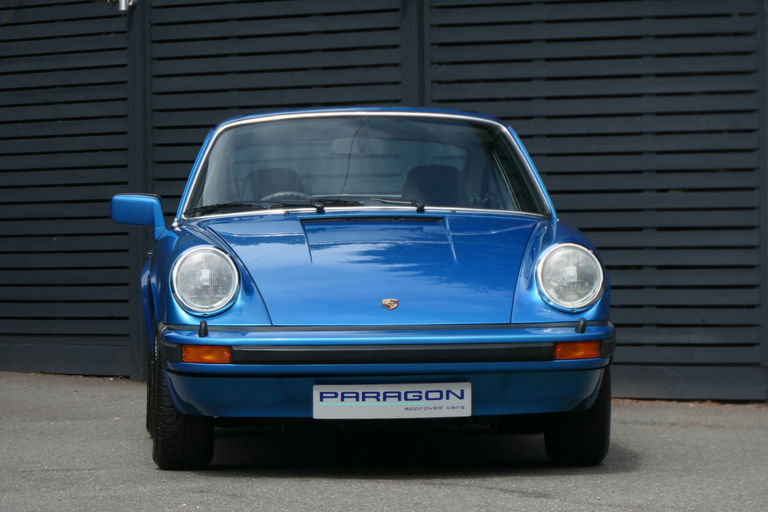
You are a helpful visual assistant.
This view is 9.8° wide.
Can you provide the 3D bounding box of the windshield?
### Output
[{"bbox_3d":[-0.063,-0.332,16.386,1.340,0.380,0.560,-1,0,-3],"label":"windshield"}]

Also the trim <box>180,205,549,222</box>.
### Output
[{"bbox_3d":[-0.051,-0.151,16.207,1.340,0.060,0.260,-1,0,-3],"label":"trim"}]

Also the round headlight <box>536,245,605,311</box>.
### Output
[{"bbox_3d":[0.628,0.071,15.154,0.228,0.228,0.130,-1,0,-3],"label":"round headlight"}]

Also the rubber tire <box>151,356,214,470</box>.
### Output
[{"bbox_3d":[-0.704,0.431,15.702,0.208,0.635,0.635,-1,0,-3],"label":"rubber tire"}]

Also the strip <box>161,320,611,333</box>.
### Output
[{"bbox_3d":[0.018,0.240,15.131,1.535,0.045,0.400,-1,0,-3],"label":"strip"}]

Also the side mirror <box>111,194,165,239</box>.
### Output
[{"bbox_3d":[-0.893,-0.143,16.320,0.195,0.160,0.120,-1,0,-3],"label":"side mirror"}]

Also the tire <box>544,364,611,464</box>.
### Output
[{"bbox_3d":[0.662,0.419,15.779,0.208,0.635,0.635,-1,0,-3],"label":"tire"}]

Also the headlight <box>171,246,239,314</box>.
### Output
[{"bbox_3d":[-0.602,0.082,15.085,0.228,0.228,0.130,-1,0,-3],"label":"headlight"}]

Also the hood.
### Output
[{"bbox_3d":[-0.011,0.041,15.519,1.220,0.380,1.080,-1,0,-3],"label":"hood"}]

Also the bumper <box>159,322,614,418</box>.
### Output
[{"bbox_3d":[0.022,0.381,15.076,1.550,0.320,0.510,-1,0,-3],"label":"bumper"}]

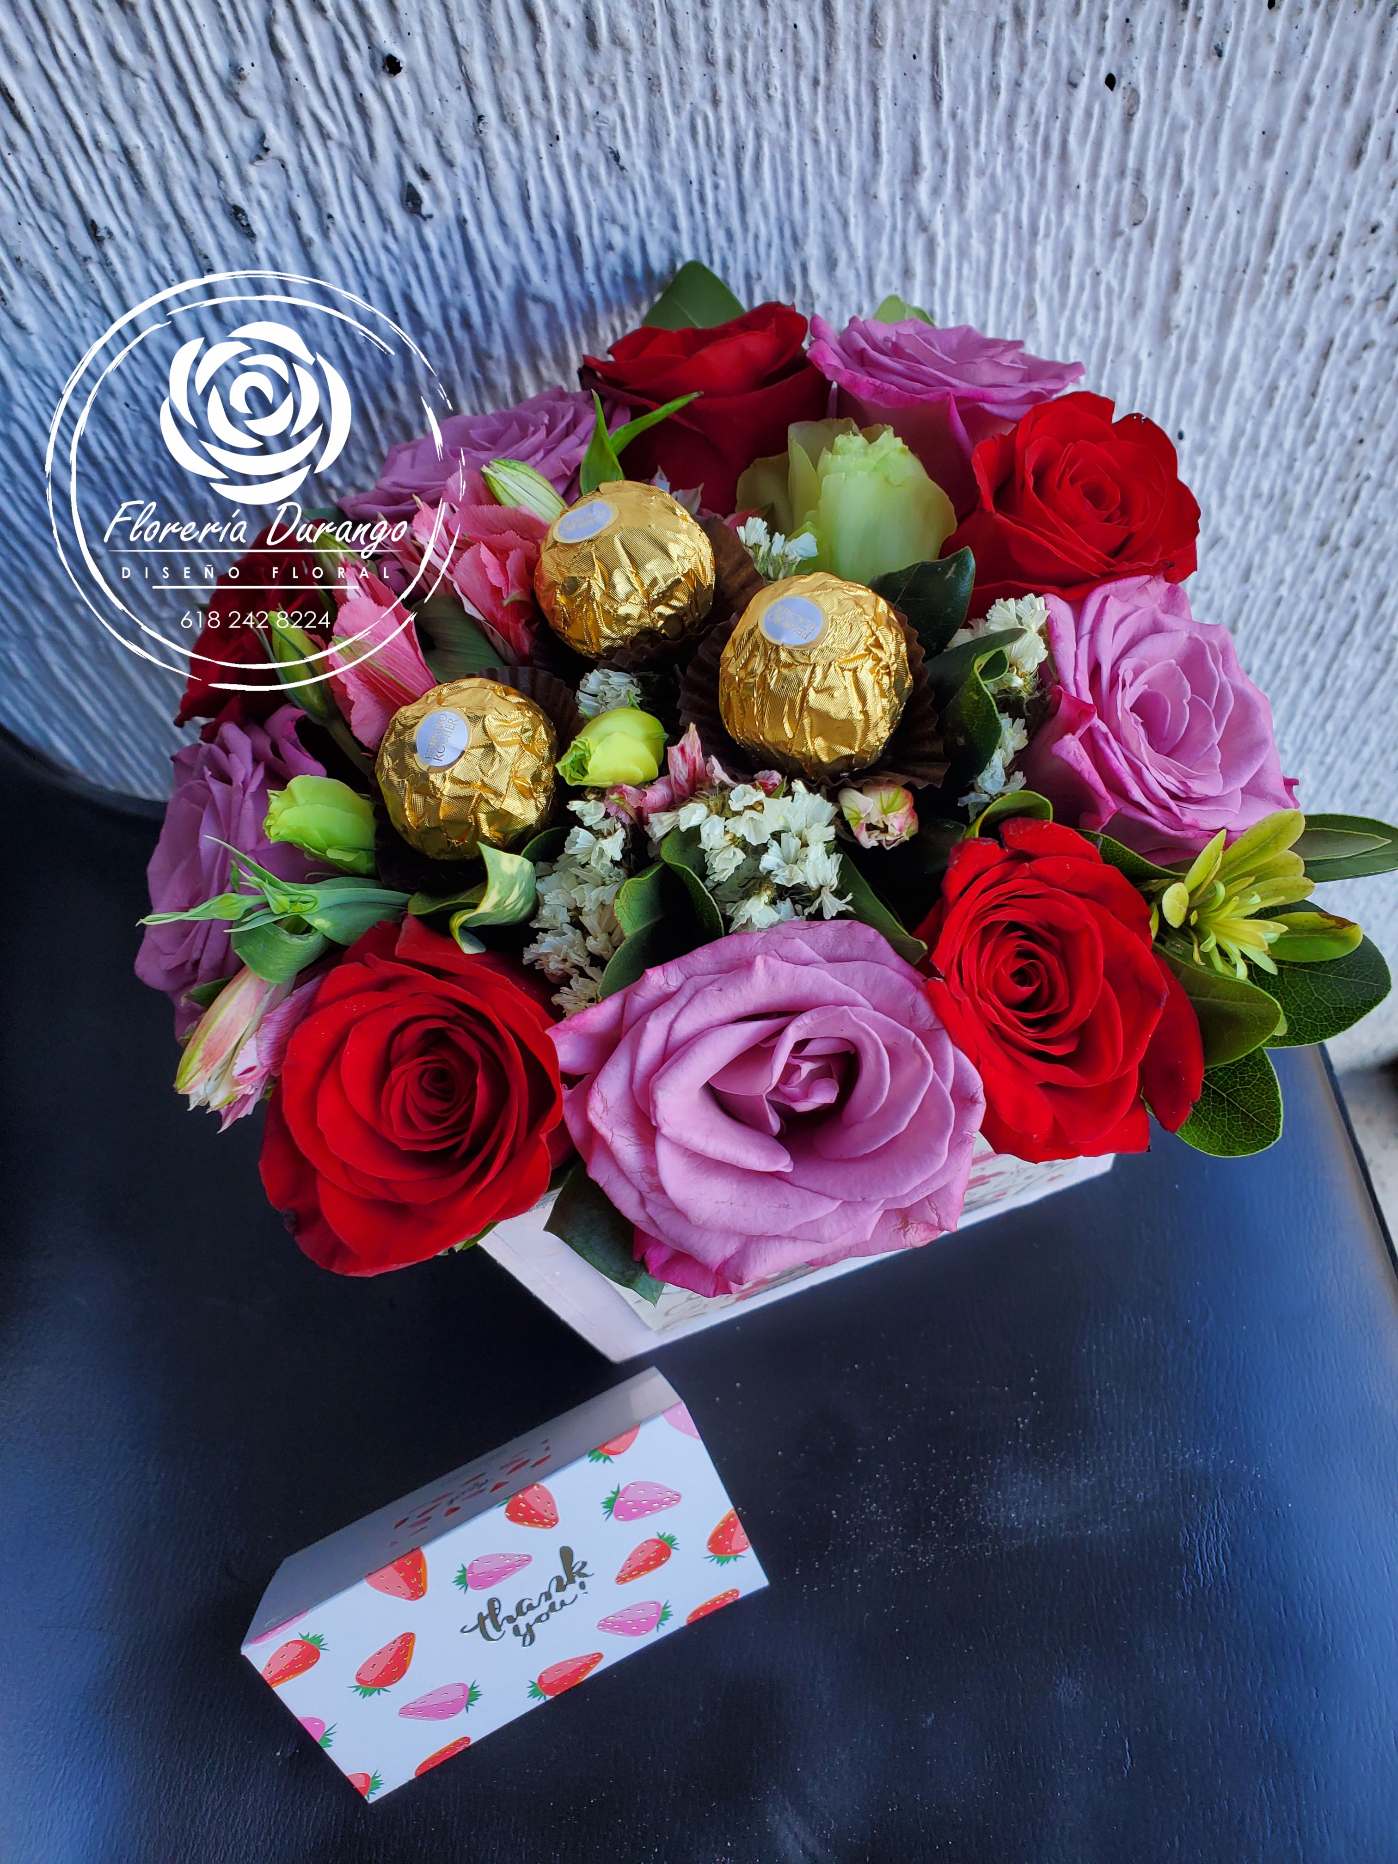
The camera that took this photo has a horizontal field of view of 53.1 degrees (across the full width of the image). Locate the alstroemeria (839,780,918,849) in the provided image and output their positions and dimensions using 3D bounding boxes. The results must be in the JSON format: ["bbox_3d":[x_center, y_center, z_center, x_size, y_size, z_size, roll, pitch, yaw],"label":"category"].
[{"bbox_3d":[0.031,-0.021,0.246,0.014,0.017,0.013,0,102,0],"label":"alstroemeria"}]

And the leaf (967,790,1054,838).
[{"bbox_3d":[0.056,-0.021,0.250,0.017,0.010,0.014,17,64,18],"label":"leaf"}]

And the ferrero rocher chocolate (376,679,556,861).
[{"bbox_3d":[-0.041,-0.029,0.249,0.032,0.032,0.032,-3,59,5],"label":"ferrero rocher chocolate"}]

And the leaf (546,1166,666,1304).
[{"bbox_3d":[-0.017,0.053,0.247,0.020,0.016,0.019,-4,61,8],"label":"leaf"}]

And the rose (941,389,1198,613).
[{"bbox_3d":[0.074,-0.085,0.278,0.046,0.038,0.044,0,77,-9],"label":"rose"}]

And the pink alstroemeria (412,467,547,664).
[{"bbox_3d":[-0.040,-0.067,0.257,0.033,0.043,0.032,-26,35,-3],"label":"pink alstroemeria"}]

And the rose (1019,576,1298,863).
[{"bbox_3d":[0.082,-0.038,0.250,0.053,0.043,0.053,6,60,-10],"label":"rose"}]

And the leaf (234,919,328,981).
[{"bbox_3d":[-0.077,0.003,0.256,0.018,0.010,0.010,-3,59,5],"label":"leaf"}]

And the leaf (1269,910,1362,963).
[{"bbox_3d":[0.115,0.001,0.270,0.024,0.008,0.012,0,60,10],"label":"leaf"}]

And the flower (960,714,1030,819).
[{"bbox_3d":[0.053,-0.029,0.252,0.013,0.013,0.014,-9,59,4],"label":"flower"}]

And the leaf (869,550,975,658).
[{"bbox_3d":[0.039,-0.057,0.245,0.023,0.026,0.010,13,27,-6],"label":"leaf"}]

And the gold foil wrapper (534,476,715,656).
[{"bbox_3d":[-0.013,-0.064,0.246,0.031,0.030,0.031,-8,68,19],"label":"gold foil wrapper"}]

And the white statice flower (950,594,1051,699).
[{"bbox_3d":[0.054,-0.052,0.253,0.018,0.016,0.014,-3,59,5],"label":"white statice flower"}]

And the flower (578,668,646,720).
[{"bbox_3d":[-0.017,-0.045,0.266,0.013,0.011,0.012,-9,59,4],"label":"flower"}]

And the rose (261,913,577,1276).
[{"bbox_3d":[-0.049,0.028,0.243,0.053,0.043,0.056,-1,76,1],"label":"rose"}]

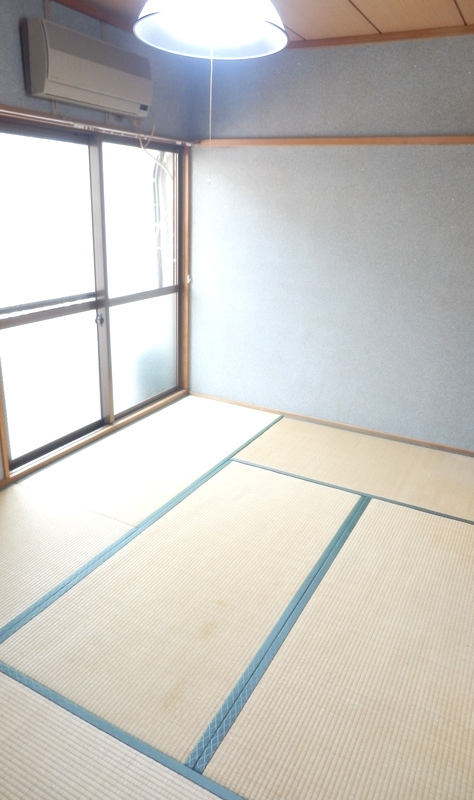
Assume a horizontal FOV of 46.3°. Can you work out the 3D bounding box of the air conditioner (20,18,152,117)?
[{"bbox_3d":[-0.746,-1.700,2.903,0.184,0.306,0.780,12,22,26],"label":"air conditioner"}]

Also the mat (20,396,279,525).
[{"bbox_3d":[-0.437,0.311,3.553,0.853,0.050,1.703,12,22,26],"label":"mat"}]

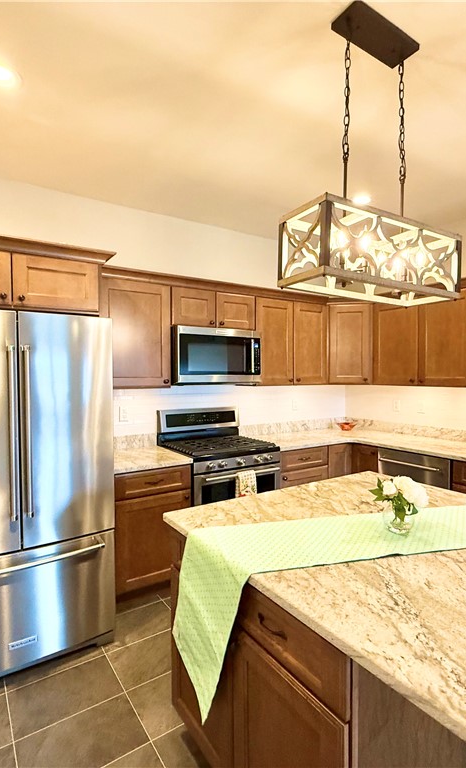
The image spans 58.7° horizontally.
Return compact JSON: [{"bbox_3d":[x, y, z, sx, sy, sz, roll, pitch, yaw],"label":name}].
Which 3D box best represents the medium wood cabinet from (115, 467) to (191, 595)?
[{"bbox_3d":[-0.680,0.991,2.984,0.538,0.875,0.625,-1,2,-33],"label":"medium wood cabinet"}]

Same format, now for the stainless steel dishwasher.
[{"bbox_3d":[1.639,0.942,3.406,0.615,0.845,0.605,-1,2,-34],"label":"stainless steel dishwasher"}]

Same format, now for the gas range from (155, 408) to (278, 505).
[{"bbox_3d":[-0.115,0.813,3.206,0.753,1.175,0.710,-1,2,-34],"label":"gas range"}]

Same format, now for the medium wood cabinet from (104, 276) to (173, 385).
[{"bbox_3d":[-0.770,-0.347,3.076,0.546,0.762,0.322,-1,2,-33],"label":"medium wood cabinet"}]

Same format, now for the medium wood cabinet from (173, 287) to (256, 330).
[{"bbox_3d":[-0.216,-0.584,3.378,0.768,0.289,0.316,-1,2,-34],"label":"medium wood cabinet"}]

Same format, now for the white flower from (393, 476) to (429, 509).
[{"bbox_3d":[0.668,0.406,1.550,0.130,0.115,0.130,-1,2,-33],"label":"white flower"}]

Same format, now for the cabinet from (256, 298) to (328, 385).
[{"bbox_3d":[0.460,-0.365,3.833,0.853,0.759,0.316,-1,2,-34],"label":"cabinet"}]

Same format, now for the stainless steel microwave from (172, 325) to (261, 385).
[{"bbox_3d":[-0.188,-0.215,3.388,0.758,0.432,0.435,-1,2,-33],"label":"stainless steel microwave"}]

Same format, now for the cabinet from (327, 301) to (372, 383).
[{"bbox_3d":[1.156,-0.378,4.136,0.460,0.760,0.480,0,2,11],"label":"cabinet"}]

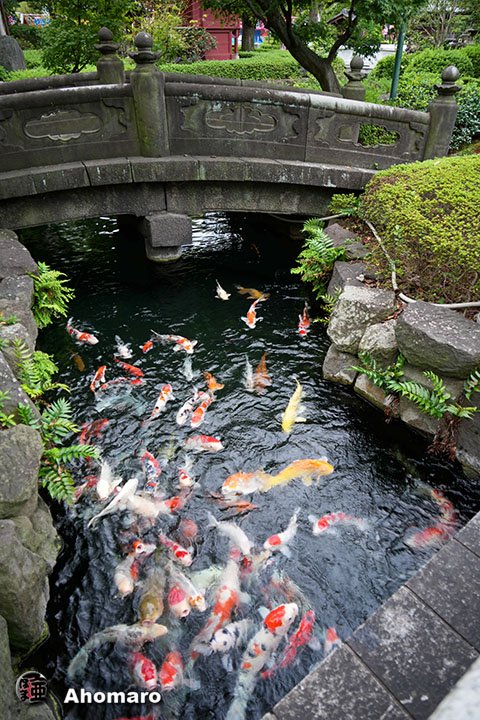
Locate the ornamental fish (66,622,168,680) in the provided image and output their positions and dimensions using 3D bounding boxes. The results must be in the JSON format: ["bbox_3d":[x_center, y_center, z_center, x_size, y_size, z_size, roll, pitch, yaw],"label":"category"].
[{"bbox_3d":[-0.612,1.435,2.379,0.500,0.120,0.170,-12,37,-16],"label":"ornamental fish"}]

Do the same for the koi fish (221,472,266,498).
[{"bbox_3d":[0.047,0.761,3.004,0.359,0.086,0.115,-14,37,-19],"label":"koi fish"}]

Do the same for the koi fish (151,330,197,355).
[{"bbox_3d":[-0.612,-0.162,4.341,0.504,0.111,0.191,29,44,35],"label":"koi fish"}]

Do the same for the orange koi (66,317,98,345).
[{"bbox_3d":[-1.551,-0.280,4.750,0.160,0.120,0.582,-24,38,-32],"label":"orange koi"}]

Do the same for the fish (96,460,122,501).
[{"bbox_3d":[-0.860,0.771,3.035,0.150,0.090,0.337,-9,33,-13],"label":"fish"}]

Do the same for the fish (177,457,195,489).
[{"bbox_3d":[-0.342,0.730,3.084,0.130,0.085,0.307,-2,32,-2],"label":"fish"}]

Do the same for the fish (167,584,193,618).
[{"bbox_3d":[-0.327,1.048,2.291,0.150,0.100,0.400,-14,36,-20],"label":"fish"}]

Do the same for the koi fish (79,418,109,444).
[{"bbox_3d":[-0.925,0.471,3.147,0.130,0.100,0.300,17,38,24],"label":"koi fish"}]

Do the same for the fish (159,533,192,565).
[{"bbox_3d":[-0.392,1.130,2.849,0.310,0.100,0.120,30,45,35],"label":"fish"}]

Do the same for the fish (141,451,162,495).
[{"bbox_3d":[-0.615,0.802,3.335,0.140,0.110,0.390,-2,35,-3],"label":"fish"}]

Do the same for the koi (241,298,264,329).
[{"bbox_3d":[0.191,-0.519,5.153,0.200,0.120,0.570,5,35,7],"label":"koi"}]

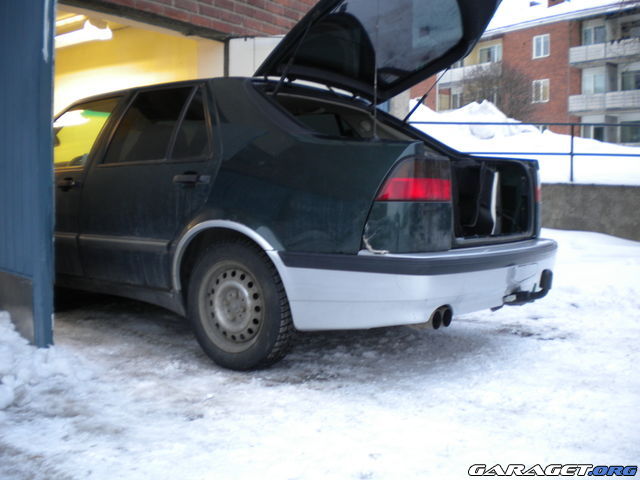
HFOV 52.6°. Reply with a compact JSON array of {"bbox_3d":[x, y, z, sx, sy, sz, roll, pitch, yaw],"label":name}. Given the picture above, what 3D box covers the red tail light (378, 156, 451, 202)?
[{"bbox_3d":[0.364,-0.232,2.479,0.190,0.170,0.280,4,7,37],"label":"red tail light"}]

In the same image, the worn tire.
[{"bbox_3d":[-0.340,0.286,2.967,0.615,0.615,0.200,4,7,37],"label":"worn tire"}]

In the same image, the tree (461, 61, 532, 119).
[{"bbox_3d":[9.738,-6.912,35.500,4.200,5.600,4.100,2,6,15],"label":"tree"}]

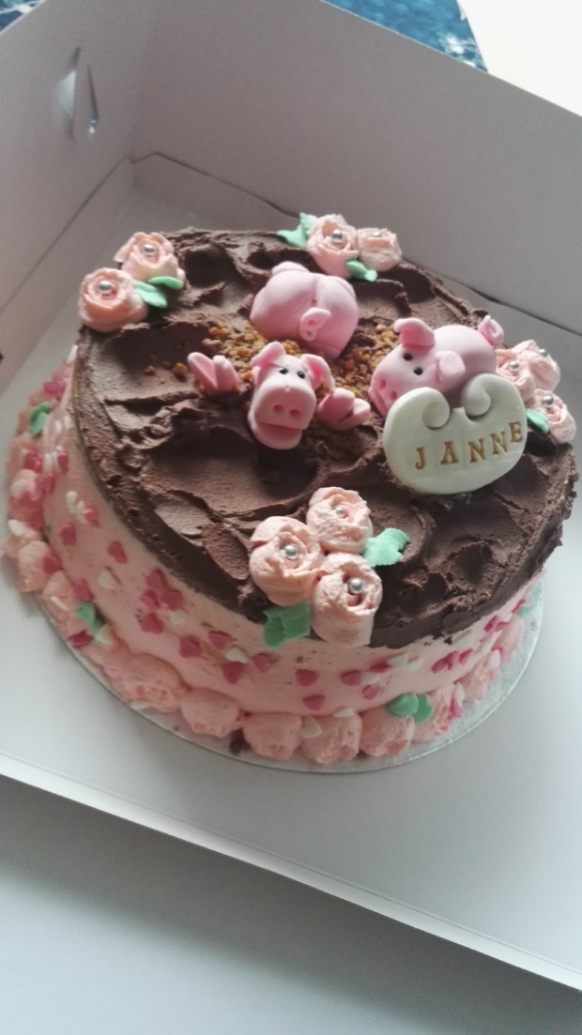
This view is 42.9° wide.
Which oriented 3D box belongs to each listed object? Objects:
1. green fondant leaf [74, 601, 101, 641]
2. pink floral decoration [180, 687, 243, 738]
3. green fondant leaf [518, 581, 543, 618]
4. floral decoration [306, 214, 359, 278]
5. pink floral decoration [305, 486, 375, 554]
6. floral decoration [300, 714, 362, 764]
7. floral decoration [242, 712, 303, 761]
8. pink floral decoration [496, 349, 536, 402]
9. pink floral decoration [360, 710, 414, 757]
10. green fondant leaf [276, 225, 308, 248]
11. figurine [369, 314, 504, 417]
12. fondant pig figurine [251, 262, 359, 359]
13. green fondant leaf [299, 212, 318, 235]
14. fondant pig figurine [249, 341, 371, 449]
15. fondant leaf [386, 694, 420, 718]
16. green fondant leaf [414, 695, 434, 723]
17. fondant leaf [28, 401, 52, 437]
[{"bbox_3d":[-0.079,0.040,0.288,0.006,0.010,0.018,-31,73,-28],"label":"green fondant leaf"},{"bbox_3d":[-0.031,0.076,0.287,0.024,0.019,0.018,25,58,-1],"label":"pink floral decoration"},{"bbox_3d":[0.111,0.038,0.342,0.008,0.010,0.019,27,58,1],"label":"green fondant leaf"},{"bbox_3d":[0.018,-0.120,0.328,0.023,0.022,0.023,10,59,-10],"label":"floral decoration"},{"bbox_3d":[0.017,0.001,0.271,0.024,0.024,0.024,8,57,-13],"label":"pink floral decoration"},{"bbox_3d":[0.016,0.087,0.293,0.024,0.019,0.019,5,60,-13],"label":"floral decoration"},{"bbox_3d":[-0.008,0.085,0.291,0.023,0.018,0.020,15,56,-8],"label":"floral decoration"},{"bbox_3d":[0.101,-0.064,0.338,0.023,0.021,0.023,36,56,7],"label":"pink floral decoration"},{"bbox_3d":[0.040,0.088,0.304,0.023,0.018,0.020,-4,61,-20],"label":"pink floral decoration"},{"bbox_3d":[0.001,-0.137,0.361,0.018,0.006,0.014,27,55,0],"label":"green fondant leaf"},{"bbox_3d":[0.064,-0.065,0.320,0.071,0.033,0.039,-29,71,-30],"label":"figurine"},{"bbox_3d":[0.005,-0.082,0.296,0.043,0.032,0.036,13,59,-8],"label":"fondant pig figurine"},{"bbox_3d":[0.009,-0.144,0.363,0.011,0.008,0.014,-10,63,-23],"label":"green fondant leaf"},{"bbox_3d":[0.007,-0.046,0.276,0.045,0.027,0.038,10,59,-10],"label":"fondant pig figurine"},{"bbox_3d":[0.045,0.076,0.302,0.015,0.007,0.010,7,58,-13],"label":"fondant leaf"},{"bbox_3d":[0.054,0.078,0.302,0.011,0.009,0.009,-17,67,-23],"label":"green fondant leaf"},{"bbox_3d":[-0.111,-0.043,0.326,0.007,0.010,0.017,14,58,-7],"label":"fondant leaf"}]

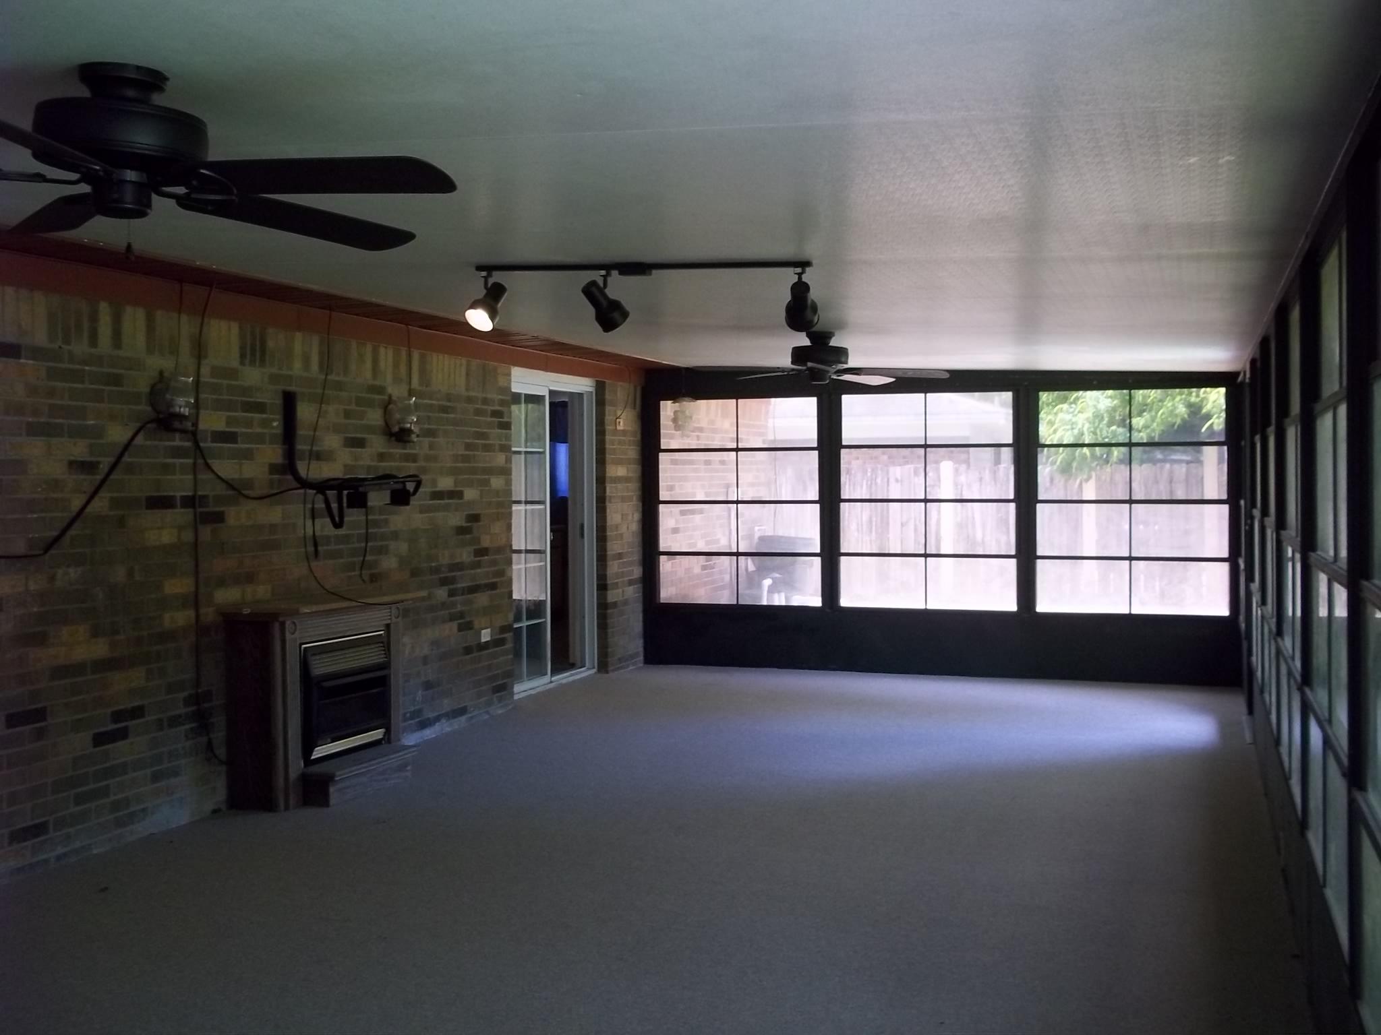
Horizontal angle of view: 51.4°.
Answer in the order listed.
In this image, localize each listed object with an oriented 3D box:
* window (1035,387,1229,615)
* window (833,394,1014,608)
[{"bbox_3d":[2.913,-0.103,9.502,1.250,1.540,0.100,0,1,19],"label":"window"},{"bbox_3d":[1.632,-0.112,9.952,1.250,1.540,0.100,0,1,19],"label":"window"}]

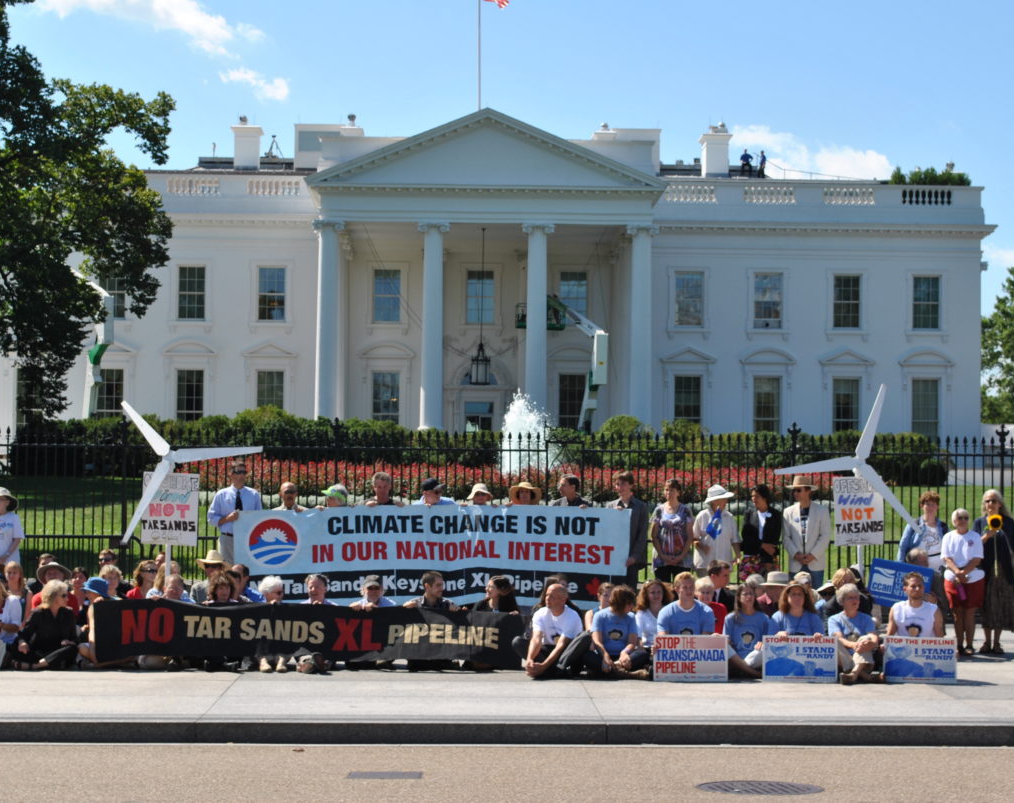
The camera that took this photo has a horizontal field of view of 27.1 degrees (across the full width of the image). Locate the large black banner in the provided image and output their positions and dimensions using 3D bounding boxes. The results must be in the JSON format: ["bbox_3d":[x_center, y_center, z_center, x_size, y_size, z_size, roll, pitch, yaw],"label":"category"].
[{"bbox_3d":[-1.823,2.136,19.400,3.986,0.637,0.150,1,-2,0],"label":"large black banner"}]

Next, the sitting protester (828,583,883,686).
[{"bbox_3d":[2.930,1.947,17.678,0.520,0.829,0.850,1,-3,-5],"label":"sitting protester"}]

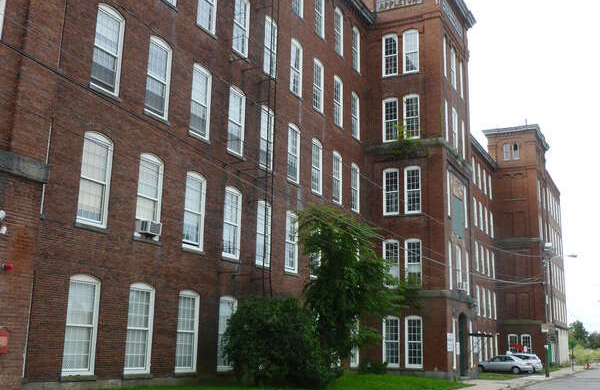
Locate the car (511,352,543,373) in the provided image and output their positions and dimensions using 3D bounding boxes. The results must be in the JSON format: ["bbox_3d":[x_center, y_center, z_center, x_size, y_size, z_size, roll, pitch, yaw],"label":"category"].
[{"bbox_3d":[18.205,14.447,55.637,4.600,1.620,1.780,-6,-15,28],"label":"car"}]

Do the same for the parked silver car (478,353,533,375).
[{"bbox_3d":[16.023,13.444,51.635,4.750,1.430,1.790,-6,-15,28],"label":"parked silver car"}]

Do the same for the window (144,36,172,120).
[{"bbox_3d":[-4.773,-3.960,21.888,0.160,2.805,1.162,-6,-15,28],"label":"window"}]

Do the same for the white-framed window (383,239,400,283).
[{"bbox_3d":[5.367,4.038,37.735,0.992,2.854,0.160,-5,-15,28],"label":"white-framed window"}]

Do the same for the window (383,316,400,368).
[{"bbox_3d":[5.128,8.216,36.166,1.000,2.806,0.150,-6,-15,28],"label":"window"}]

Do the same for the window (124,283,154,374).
[{"bbox_3d":[-5.168,4.267,20.762,0.160,2.837,1.188,-5,-15,28],"label":"window"}]

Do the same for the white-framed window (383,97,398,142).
[{"bbox_3d":[5.238,-4.230,37.177,0.966,2.681,0.160,-6,-15,28],"label":"white-framed window"}]

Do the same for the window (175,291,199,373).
[{"bbox_3d":[-4.017,4.803,22.892,0.180,2.842,1.189,-6,-15,28],"label":"window"}]

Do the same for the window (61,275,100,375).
[{"bbox_3d":[-6.309,3.741,18.661,0.150,2.862,1.142,-6,-15,28],"label":"window"}]

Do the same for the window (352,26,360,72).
[{"bbox_3d":[3.407,-8.901,39.446,0.160,2.751,1.145,-6,-15,28],"label":"window"}]

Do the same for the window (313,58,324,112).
[{"bbox_3d":[0.953,-5.798,34.320,0.180,2.871,1.189,-6,-15,28],"label":"window"}]

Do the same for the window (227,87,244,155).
[{"bbox_3d":[-2.653,-3.075,26.950,0.180,2.871,1.189,-6,-15,28],"label":"window"}]

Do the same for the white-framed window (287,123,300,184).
[{"bbox_3d":[-0.291,-2.024,31.040,0.150,2.866,1.142,-6,-15,28],"label":"white-framed window"}]

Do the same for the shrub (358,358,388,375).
[{"bbox_3d":[4.031,9.432,35.486,1.400,0.900,1.250,-6,-15,28],"label":"shrub"}]

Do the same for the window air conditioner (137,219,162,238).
[{"bbox_3d":[-5.003,1.114,21.471,0.550,0.370,0.570,-6,-15,28],"label":"window air conditioner"}]

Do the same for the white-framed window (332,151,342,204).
[{"bbox_3d":[2.044,-0.949,35.321,0.160,2.853,1.145,-6,-15,28],"label":"white-framed window"}]

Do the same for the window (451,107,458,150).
[{"bbox_3d":[9.523,-4.027,39.980,0.180,2.726,1.102,-6,-15,28],"label":"window"}]

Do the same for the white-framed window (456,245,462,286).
[{"bbox_3d":[9.344,4.430,38.129,0.160,2.744,1.078,-6,-15,28],"label":"white-framed window"}]

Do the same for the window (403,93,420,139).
[{"bbox_3d":[6.769,-4.730,39.122,0.992,2.842,0.160,-5,-15,28],"label":"window"}]

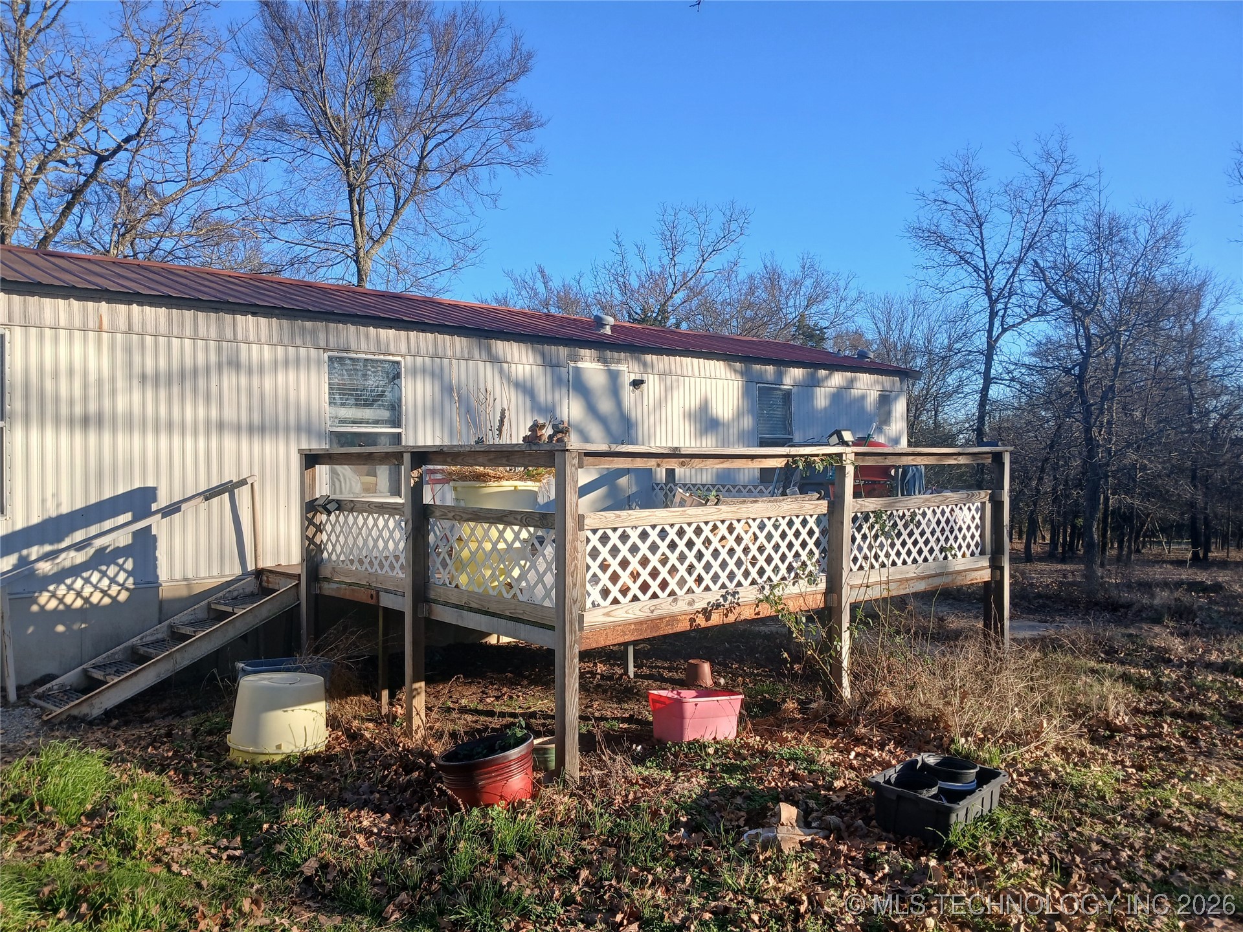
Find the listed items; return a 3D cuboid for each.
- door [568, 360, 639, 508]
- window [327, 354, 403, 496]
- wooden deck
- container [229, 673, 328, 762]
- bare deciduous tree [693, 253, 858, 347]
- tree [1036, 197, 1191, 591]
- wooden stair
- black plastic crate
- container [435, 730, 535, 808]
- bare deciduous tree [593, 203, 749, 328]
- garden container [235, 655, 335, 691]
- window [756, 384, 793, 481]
[{"bbox_3d":[-0.257,-0.157,10.529,0.880,1.950,0.070,0,1,-39],"label":"door"},{"bbox_3d":[-2.437,-0.392,8.860,0.760,1.360,0.070,0,1,-39],"label":"window"},{"bbox_3d":[-0.006,0.756,7.954,4.500,1.780,4.430,0,1,-39],"label":"wooden deck"},{"bbox_3d":[-2.163,1.570,5.880,0.620,0.450,0.620,-3,1,0],"label":"container"},{"bbox_3d":[4.450,-2.184,26.986,4.800,7.900,4.800,0,0,0],"label":"bare deciduous tree"},{"bbox_3d":[7.900,-1.202,14.993,2.500,6.300,2.500,0,0,0],"label":"tree"},{"bbox_3d":[-3.355,1.288,6.939,1.750,0.790,0.720,0,1,-39],"label":"wooden stair"},{"bbox_3d":[1.390,1.462,4.110,0.540,0.200,0.420,0,1,-45],"label":"black plastic crate"},{"bbox_3d":[-0.668,1.550,4.720,0.500,0.330,0.500,-13,2,0],"label":"container"},{"bbox_3d":[1.250,-2.563,23.984,4.400,8.600,4.400,0,0,0],"label":"bare deciduous tree"},{"bbox_3d":[-2.350,1.585,6.561,0.670,0.420,0.470,0,0,-6],"label":"garden container"},{"bbox_3d":[2.060,-0.410,12.350,0.730,1.310,0.070,0,1,-39],"label":"window"}]

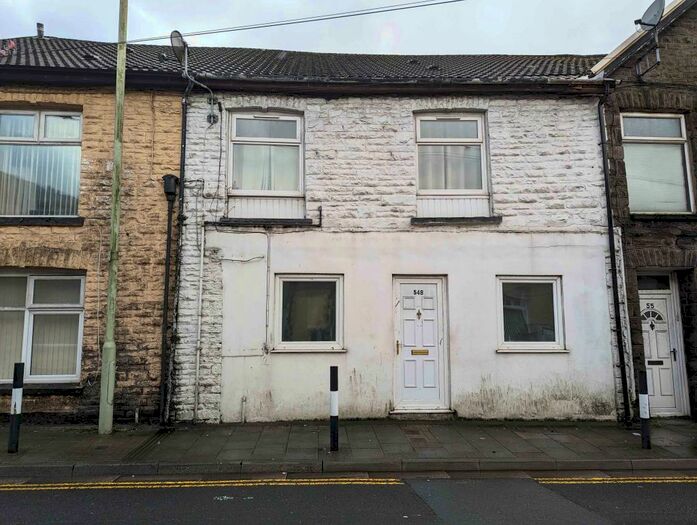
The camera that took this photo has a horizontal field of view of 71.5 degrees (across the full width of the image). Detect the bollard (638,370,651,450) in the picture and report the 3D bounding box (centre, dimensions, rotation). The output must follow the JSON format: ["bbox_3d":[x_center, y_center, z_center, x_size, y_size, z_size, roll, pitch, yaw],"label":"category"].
[{"bbox_3d":[3.806,1.889,6.214,0.100,0.959,0.100,0,-7,-3],"label":"bollard"}]

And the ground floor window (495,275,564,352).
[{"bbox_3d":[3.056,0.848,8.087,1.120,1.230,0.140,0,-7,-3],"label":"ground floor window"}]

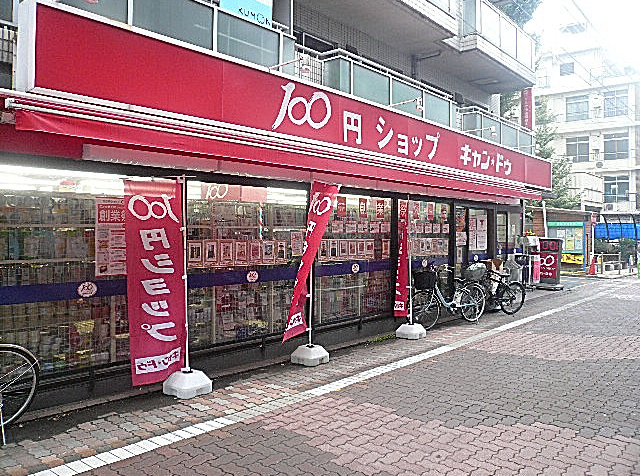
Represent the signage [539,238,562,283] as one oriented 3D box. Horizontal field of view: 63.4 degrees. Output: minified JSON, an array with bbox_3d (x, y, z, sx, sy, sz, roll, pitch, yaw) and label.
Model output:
[{"bbox_3d":[6.010,0.597,13.450,0.500,1.140,0.250,0,1,42],"label":"signage"}]

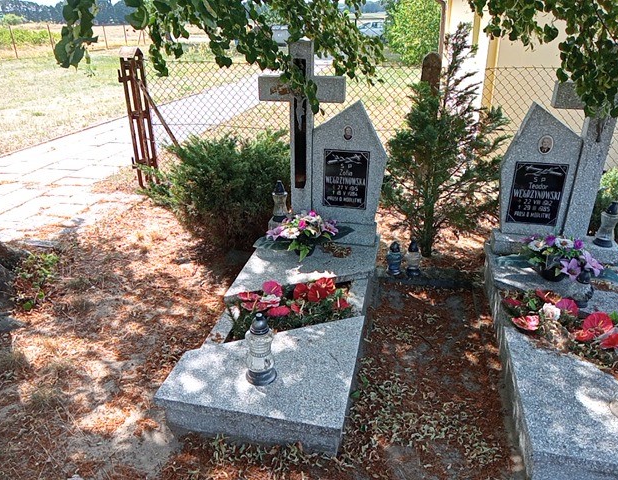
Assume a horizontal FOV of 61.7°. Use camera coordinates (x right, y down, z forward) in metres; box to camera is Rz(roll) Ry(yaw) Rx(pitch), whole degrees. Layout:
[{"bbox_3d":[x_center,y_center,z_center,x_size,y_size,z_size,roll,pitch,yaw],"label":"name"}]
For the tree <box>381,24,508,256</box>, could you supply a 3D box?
[{"bbox_3d":[0.873,-0.589,3.404,0.780,1.540,0.740,6,26,11],"label":"tree"}]

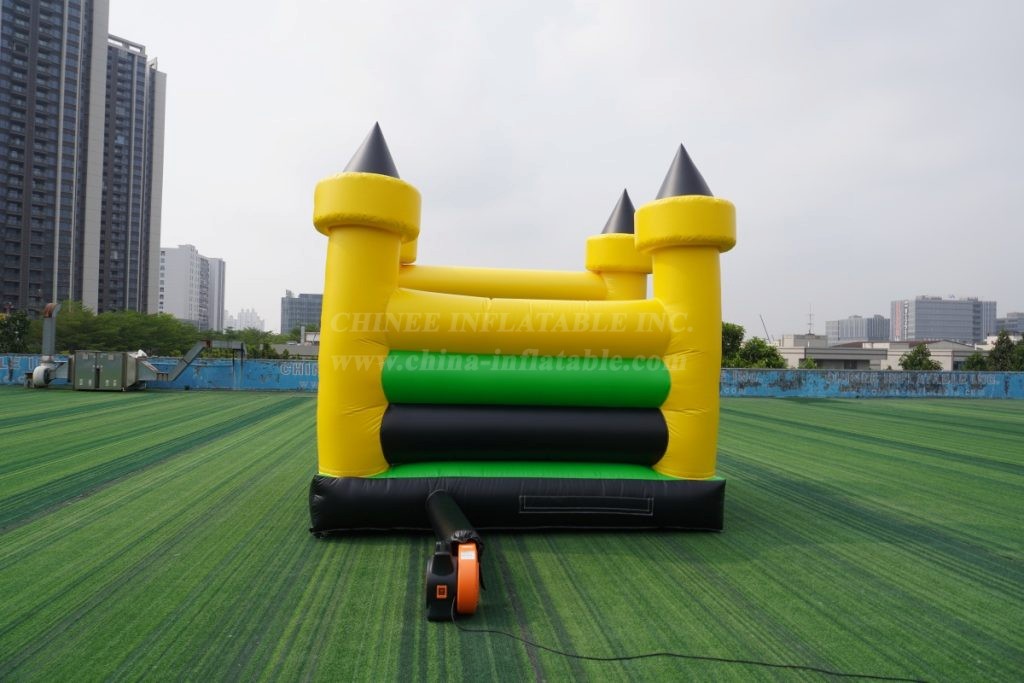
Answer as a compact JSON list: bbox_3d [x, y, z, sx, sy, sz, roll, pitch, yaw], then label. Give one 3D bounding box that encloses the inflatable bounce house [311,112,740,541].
[{"bbox_3d":[-0.016,-0.137,7.950,4.010,3.924,3.004,1,-1,-7],"label":"inflatable bounce house"}]

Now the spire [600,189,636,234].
[{"bbox_3d":[1.405,-1.600,8.460,0.660,0.610,0.660,1,-1,-7],"label":"spire"}]

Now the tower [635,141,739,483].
[{"bbox_3d":[1.749,-0.368,7.048,1.055,3.413,1.055,1,-1,-7],"label":"tower"}]

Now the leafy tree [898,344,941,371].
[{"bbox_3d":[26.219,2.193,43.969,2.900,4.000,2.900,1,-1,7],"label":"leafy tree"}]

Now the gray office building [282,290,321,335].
[{"bbox_3d":[-116.754,-8.803,399.678,42.000,41.000,30.000,1,-1,-9],"label":"gray office building"}]

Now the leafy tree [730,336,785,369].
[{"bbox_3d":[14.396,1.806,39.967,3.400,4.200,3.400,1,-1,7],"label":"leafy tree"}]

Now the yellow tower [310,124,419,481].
[{"bbox_3d":[-1.389,-0.435,6.673,1.055,3.413,1.055,1,-1,-7],"label":"yellow tower"}]

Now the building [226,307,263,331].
[{"bbox_3d":[-451.426,-19.786,1149.411,62.000,75.000,35.000,1,-1,-11],"label":"building"}]

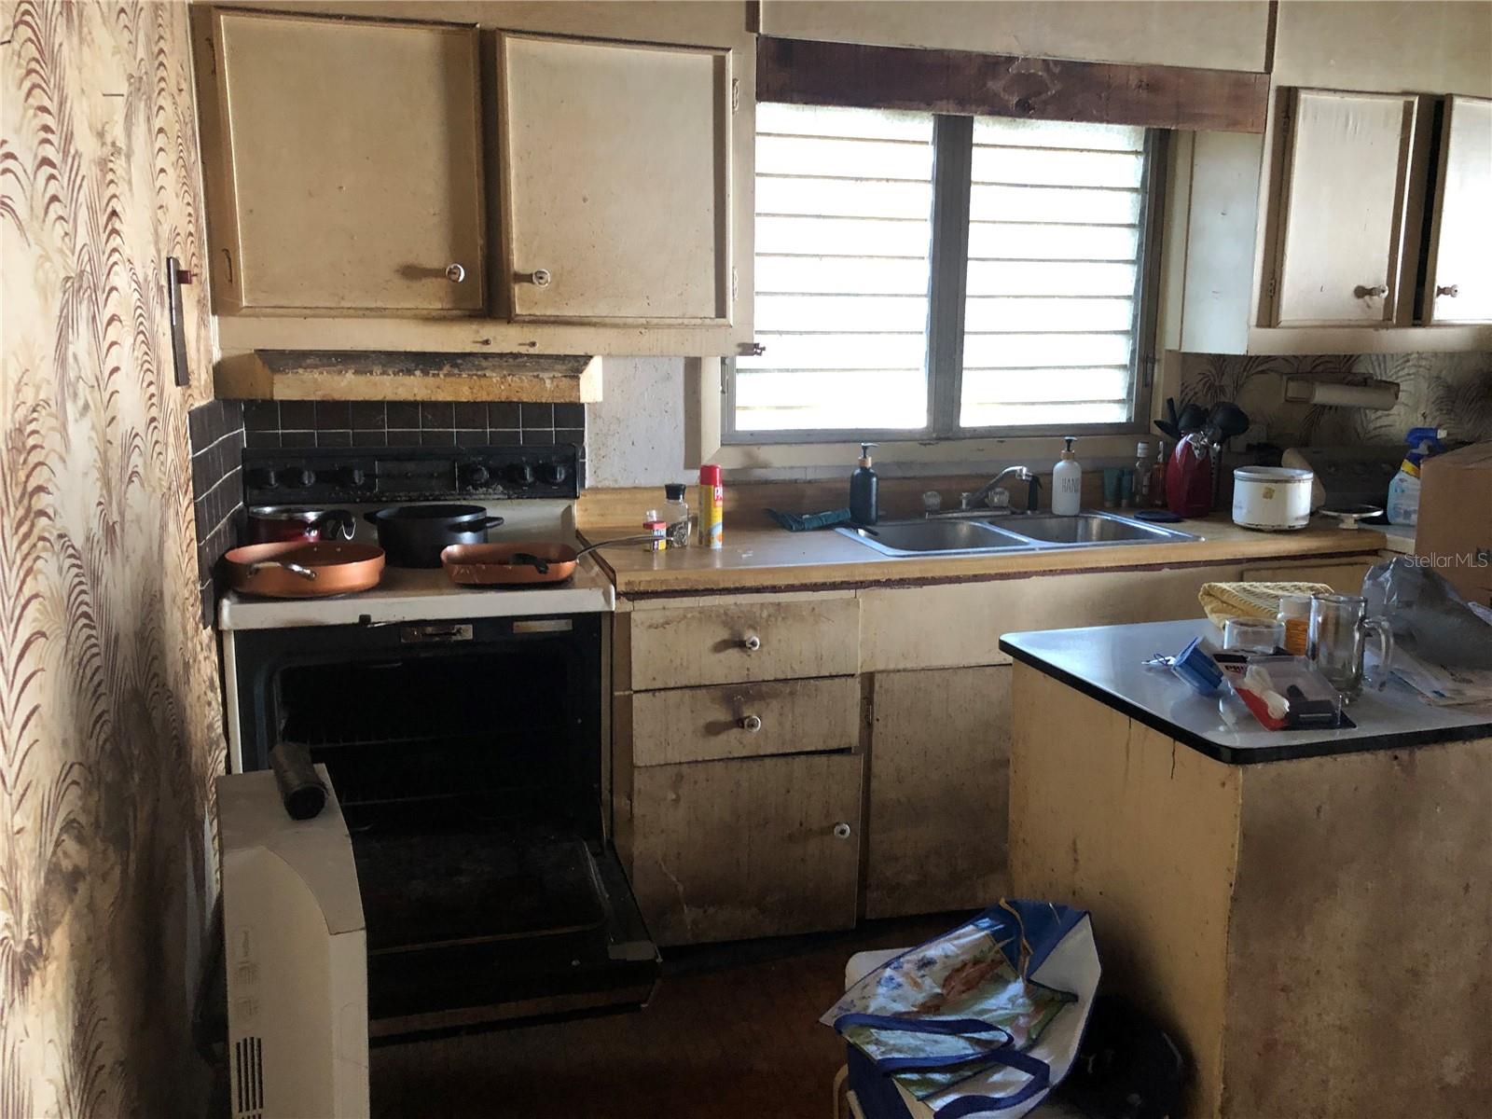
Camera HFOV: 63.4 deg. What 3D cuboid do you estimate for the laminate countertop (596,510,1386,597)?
[{"bbox_3d":[0.560,-0.045,3.010,1.851,0.055,0.650,-2,9,-14],"label":"laminate countertop"}]

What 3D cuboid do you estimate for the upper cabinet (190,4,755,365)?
[{"bbox_3d":[-0.584,-0.844,2.769,1.171,0.756,0.340,-2,9,-14],"label":"upper cabinet"}]

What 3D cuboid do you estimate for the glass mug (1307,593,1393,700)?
[{"bbox_3d":[0.748,0.108,1.489,0.104,0.122,0.073,3,9,21],"label":"glass mug"}]

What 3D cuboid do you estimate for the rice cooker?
[{"bbox_3d":[1.421,-0.166,3.255,0.190,0.149,0.190,3,11,14],"label":"rice cooker"}]

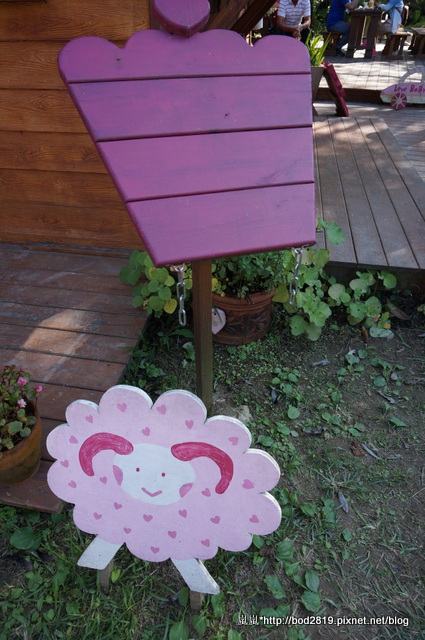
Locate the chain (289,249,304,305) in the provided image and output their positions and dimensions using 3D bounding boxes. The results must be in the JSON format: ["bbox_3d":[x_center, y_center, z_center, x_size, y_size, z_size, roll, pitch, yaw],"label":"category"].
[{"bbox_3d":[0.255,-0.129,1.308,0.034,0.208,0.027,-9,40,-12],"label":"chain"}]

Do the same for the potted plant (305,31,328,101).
[{"bbox_3d":[1.195,-2.920,5.000,0.320,0.780,0.320,-3,39,-5],"label":"potted plant"}]

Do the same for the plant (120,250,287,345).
[{"bbox_3d":[-0.043,-0.207,2.055,0.700,0.500,0.480,0,39,0],"label":"plant"}]

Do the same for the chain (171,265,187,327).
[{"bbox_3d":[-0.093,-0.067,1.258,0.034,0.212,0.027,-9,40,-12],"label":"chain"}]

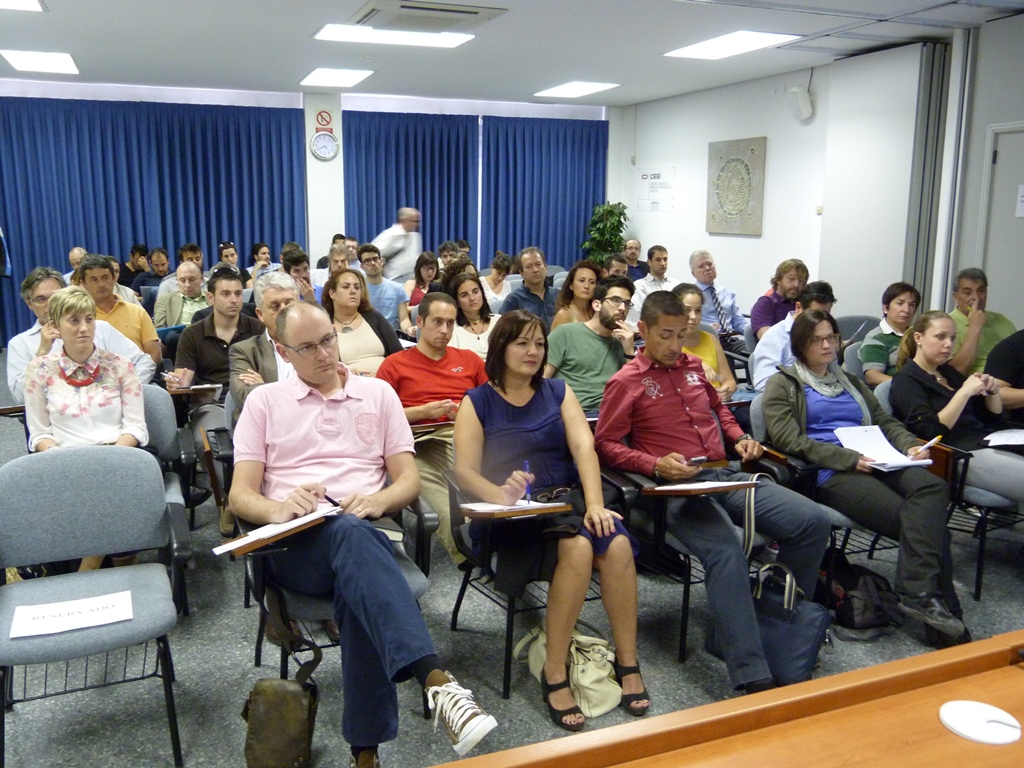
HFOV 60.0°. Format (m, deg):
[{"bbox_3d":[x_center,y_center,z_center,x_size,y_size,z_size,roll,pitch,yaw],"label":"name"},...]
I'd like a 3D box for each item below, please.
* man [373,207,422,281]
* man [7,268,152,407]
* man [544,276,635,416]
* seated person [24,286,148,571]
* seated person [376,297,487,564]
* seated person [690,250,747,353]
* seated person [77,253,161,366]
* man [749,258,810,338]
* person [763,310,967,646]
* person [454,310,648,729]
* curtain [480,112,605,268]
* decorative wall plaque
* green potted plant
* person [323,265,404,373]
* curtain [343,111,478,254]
[{"bbox_3d":[-1.103,-0.964,8.861,0.680,1.630,0.520,-3,11,-14],"label":"man"},{"bbox_3d":[-2.059,0.094,4.286,0.620,1.280,0.800,-5,12,-22],"label":"man"},{"bbox_3d":[0.431,0.127,4.196,0.540,1.250,0.820,-6,12,-26],"label":"man"},{"bbox_3d":[-1.580,0.280,3.388,0.500,1.250,0.780,-5,12,-22],"label":"seated person"},{"bbox_3d":[-0.317,0.207,3.920,0.540,1.200,0.800,-4,12,-21],"label":"seated person"},{"bbox_3d":[1.558,-0.372,6.687,0.560,1.260,0.820,-5,12,-22],"label":"seated person"},{"bbox_3d":[-2.304,-0.091,5.207,0.560,1.310,0.850,-4,12,-21],"label":"seated person"},{"bbox_3d":[1.860,-0.197,5.823,0.550,1.240,0.800,-6,12,-26],"label":"man"},{"bbox_3d":[1.273,0.324,3.369,0.600,1.170,0.860,-8,13,-35],"label":"person"},{"bbox_3d":[0.075,0.377,2.935,0.520,1.215,0.770,-6,12,-29],"label":"person"},{"bbox_3d":[0.459,-2.130,11.937,1.800,2.770,0.120,-4,12,-21],"label":"curtain"},{"bbox_3d":[2.449,-2.164,9.778,0.050,1.020,1.020,-4,12,-21],"label":"decorative wall plaque"},{"bbox_3d":[1.220,-1.526,11.648,0.600,1.690,0.600,-4,12,-21],"label":"green potted plant"},{"bbox_3d":[-0.791,0.006,4.825,0.560,1.240,0.780,-5,12,-25],"label":"person"},{"bbox_3d":[-1.221,-2.012,11.216,1.728,2.682,0.140,-5,12,-22],"label":"curtain"}]

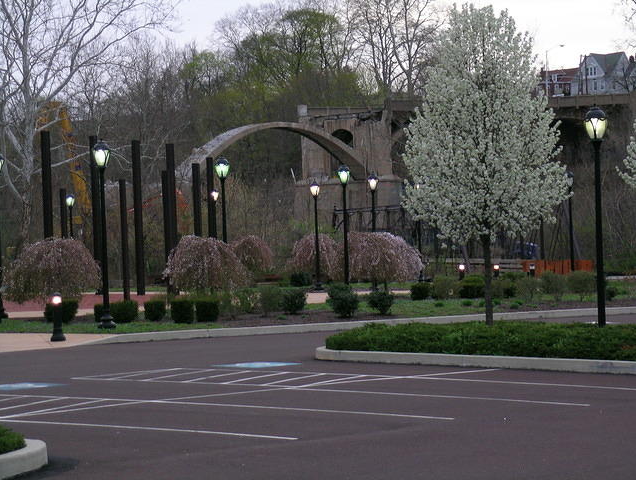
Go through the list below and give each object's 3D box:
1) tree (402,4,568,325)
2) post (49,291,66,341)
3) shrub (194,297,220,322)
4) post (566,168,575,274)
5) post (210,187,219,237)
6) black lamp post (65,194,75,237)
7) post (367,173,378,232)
[{"bbox_3d":[3.189,-1.281,35.800,3.100,6.341,3.100,-2,0,0],"label":"tree"},{"bbox_3d":[-5.722,1.706,41.500,0.352,1.100,0.340,-2,1,0],"label":"post"},{"bbox_3d":[-2.886,1.812,49.309,0.659,0.669,0.659,-2,0,0],"label":"shrub"},{"bbox_3d":[10.066,-0.537,75.000,0.398,4.454,0.400,-2,1,0],"label":"post"},{"bbox_3d":[-4.755,-0.055,87.924,0.460,4.662,0.460,-2,0,0],"label":"post"},{"bbox_3d":[-11.171,0.091,85.500,0.410,4.309,0.410,-2,0,0],"label":"black lamp post"},{"bbox_3d":[2.022,-0.277,67.500,0.410,4.280,0.410,-2,0,0],"label":"post"}]

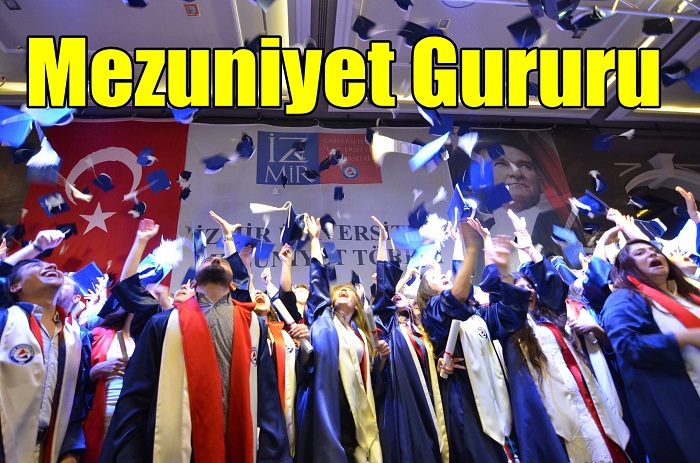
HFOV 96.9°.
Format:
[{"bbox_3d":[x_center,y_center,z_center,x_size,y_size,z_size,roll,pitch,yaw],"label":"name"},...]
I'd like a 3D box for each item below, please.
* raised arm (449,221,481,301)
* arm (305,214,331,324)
[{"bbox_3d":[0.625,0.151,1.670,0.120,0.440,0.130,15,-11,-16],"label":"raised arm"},{"bbox_3d":[-0.212,0.215,1.940,0.140,0.648,0.160,-4,-14,-6],"label":"arm"}]

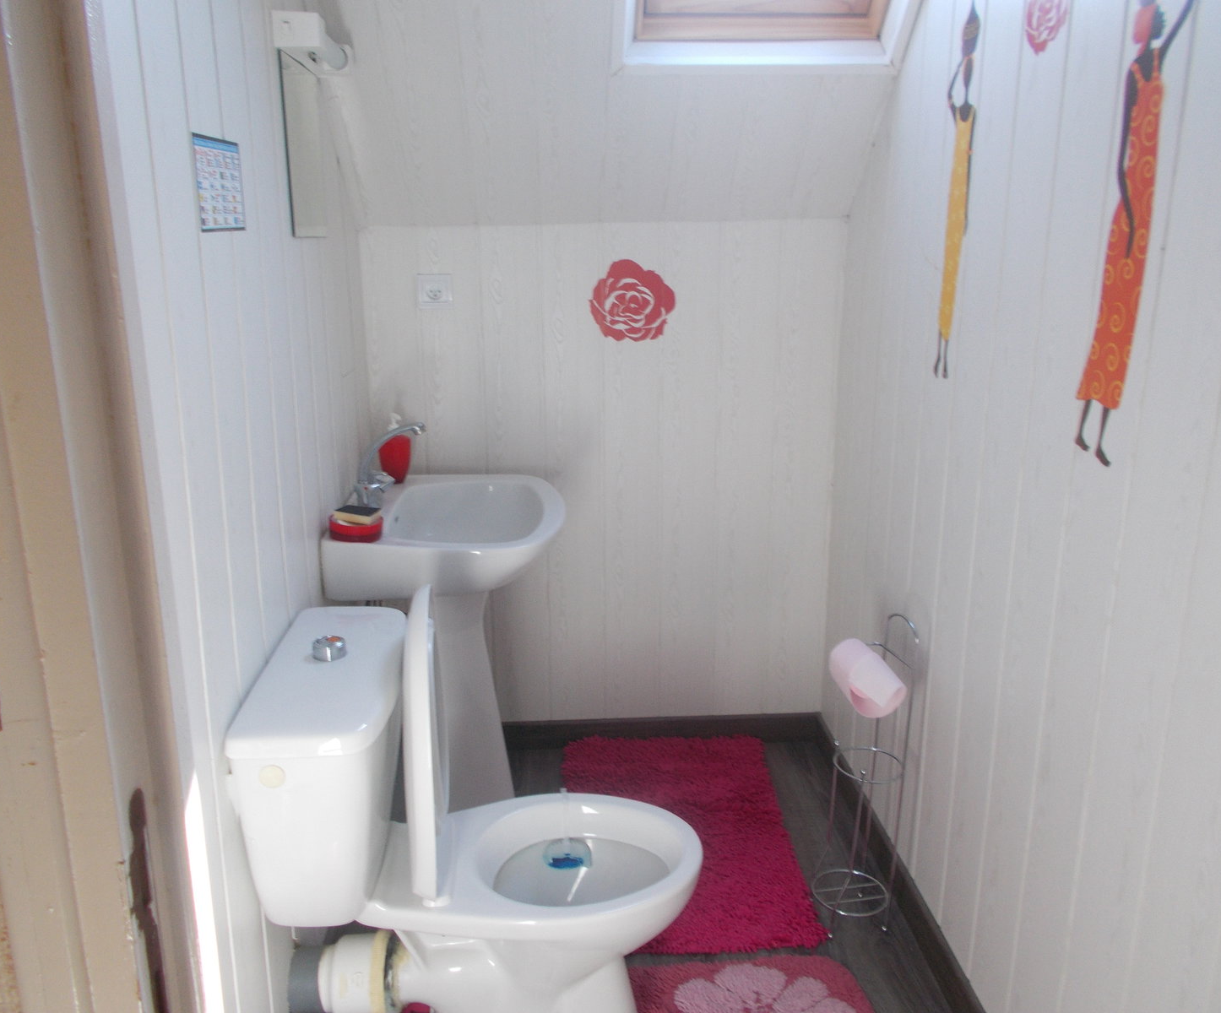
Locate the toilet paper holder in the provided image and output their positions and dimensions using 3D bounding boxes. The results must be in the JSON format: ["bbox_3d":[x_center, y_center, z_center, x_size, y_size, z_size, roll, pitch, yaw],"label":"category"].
[{"bbox_3d":[0.495,0.531,2.020,0.153,0.675,0.168,-1,16,-4],"label":"toilet paper holder"}]

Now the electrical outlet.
[{"bbox_3d":[-0.419,-0.513,2.422,0.081,0.081,0.015,-1,16,-4],"label":"electrical outlet"}]

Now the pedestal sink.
[{"bbox_3d":[-0.336,0.387,2.278,0.467,0.806,0.584,-1,16,-4],"label":"pedestal sink"}]

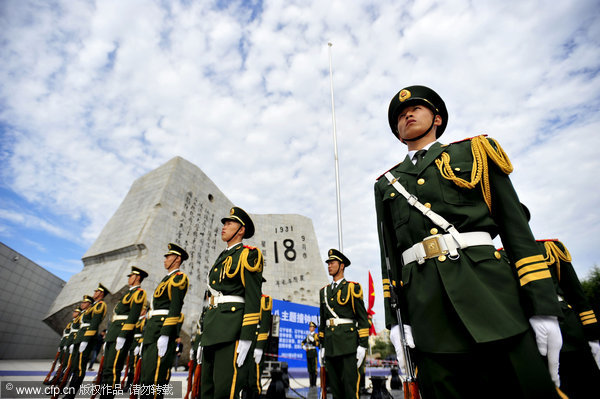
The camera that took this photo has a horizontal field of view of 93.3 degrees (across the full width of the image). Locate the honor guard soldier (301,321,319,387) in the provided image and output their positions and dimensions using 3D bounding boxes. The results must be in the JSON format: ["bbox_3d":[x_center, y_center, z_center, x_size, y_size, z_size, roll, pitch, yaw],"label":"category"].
[{"bbox_3d":[0.383,5.130,9.470,0.580,1.880,0.400,-23,-38,37],"label":"honor guard soldier"}]

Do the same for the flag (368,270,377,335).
[{"bbox_3d":[2.266,3.264,8.884,0.300,1.950,0.220,-5,-30,13],"label":"flag"}]

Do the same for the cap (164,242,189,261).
[{"bbox_3d":[-1.491,0.632,3.427,0.290,0.150,0.270,33,-41,-31],"label":"cap"}]

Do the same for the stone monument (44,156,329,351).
[{"bbox_3d":[-6.645,6.711,28.919,27.000,17.800,10.500,17,-33,-24],"label":"stone monument"}]

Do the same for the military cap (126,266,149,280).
[{"bbox_3d":[-2.550,1.156,4.465,0.290,0.150,0.270,33,-41,-31],"label":"military cap"}]

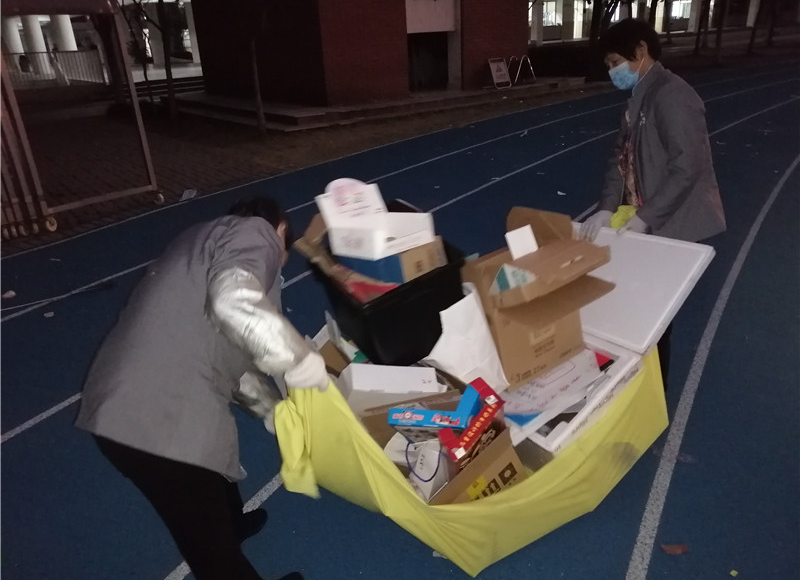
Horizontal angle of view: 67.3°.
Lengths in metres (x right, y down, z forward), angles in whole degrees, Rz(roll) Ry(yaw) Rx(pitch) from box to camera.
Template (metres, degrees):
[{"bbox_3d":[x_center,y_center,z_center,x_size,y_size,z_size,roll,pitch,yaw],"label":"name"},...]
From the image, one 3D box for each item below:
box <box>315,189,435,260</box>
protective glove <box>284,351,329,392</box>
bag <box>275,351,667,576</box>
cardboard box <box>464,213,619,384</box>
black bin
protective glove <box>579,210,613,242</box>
[{"bbox_3d":[-0.073,-0.251,2.212,0.290,0.200,0.250,-21,21,-38],"label":"box"},{"bbox_3d":[-0.266,0.229,1.690,0.125,0.100,0.100,-16,27,-28],"label":"protective glove"},{"bbox_3d":[0.190,0.401,2.088,1.240,0.580,0.880,-16,26,-27],"label":"bag"},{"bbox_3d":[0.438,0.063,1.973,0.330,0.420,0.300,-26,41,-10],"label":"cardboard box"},{"bbox_3d":[-0.036,0.008,2.285,0.420,0.290,0.370,-27,40,-23],"label":"black bin"},{"bbox_3d":[0.755,-0.245,2.320,0.115,0.115,0.095,-16,27,-28],"label":"protective glove"}]

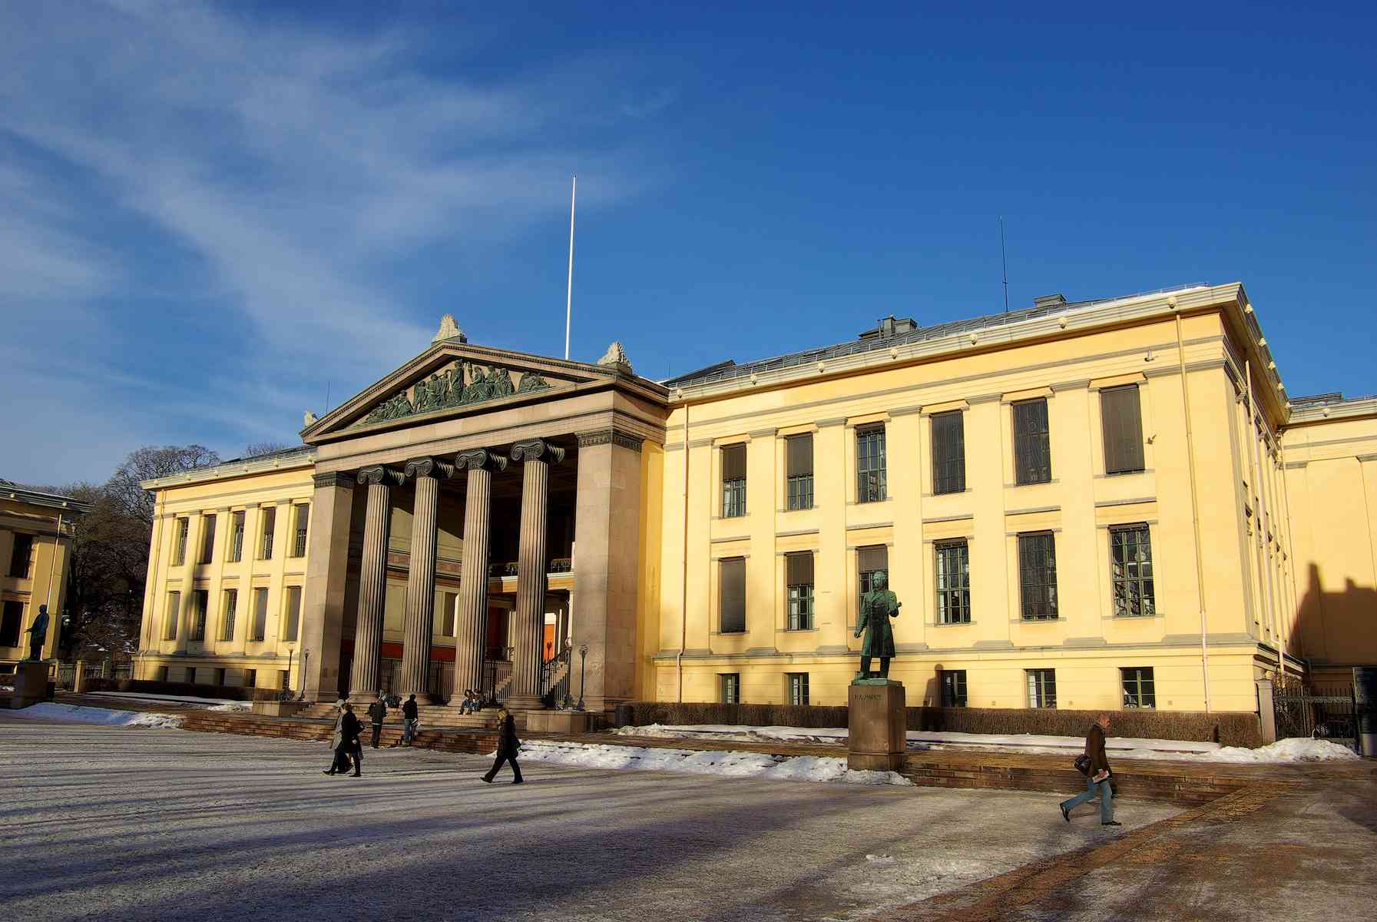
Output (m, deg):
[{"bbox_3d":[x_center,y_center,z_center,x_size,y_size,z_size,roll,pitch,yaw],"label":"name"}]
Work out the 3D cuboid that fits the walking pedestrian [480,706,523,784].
[{"bbox_3d":[-4.154,6.391,24.104,0.950,1.720,0.550,3,-13,-9],"label":"walking pedestrian"}]

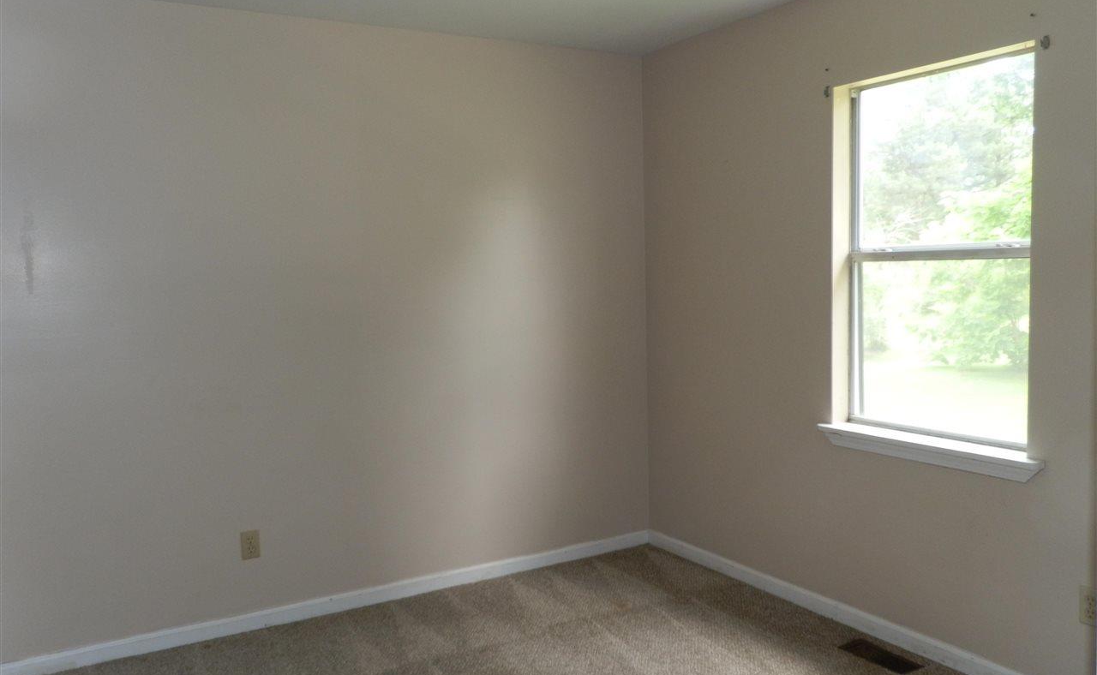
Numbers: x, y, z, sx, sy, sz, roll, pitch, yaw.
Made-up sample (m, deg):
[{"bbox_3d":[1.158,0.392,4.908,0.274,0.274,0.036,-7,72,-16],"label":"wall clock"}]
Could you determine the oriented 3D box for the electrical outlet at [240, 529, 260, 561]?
[{"bbox_3d":[-1.190,0.833,3.548,0.072,0.114,0.010,-4,5,-30],"label":"electrical outlet"}]

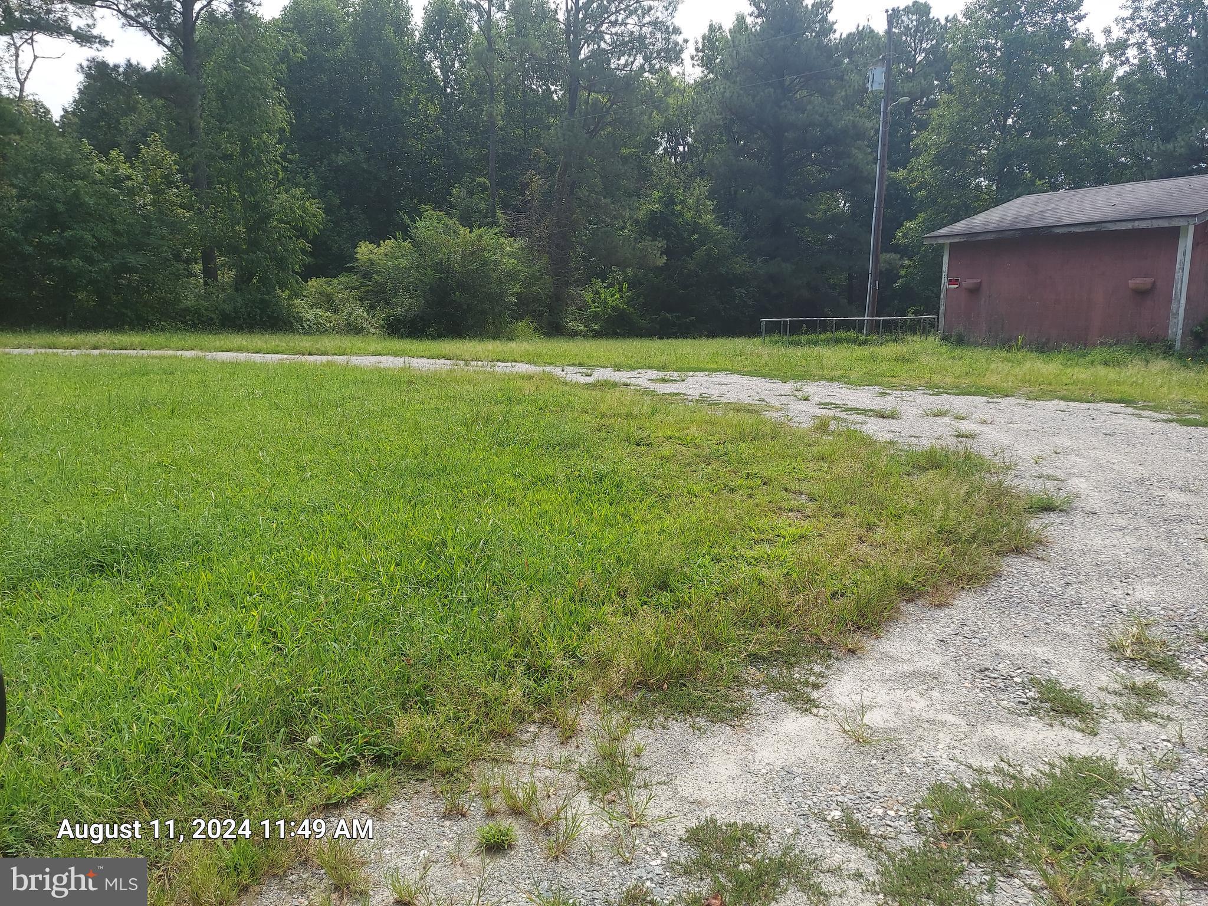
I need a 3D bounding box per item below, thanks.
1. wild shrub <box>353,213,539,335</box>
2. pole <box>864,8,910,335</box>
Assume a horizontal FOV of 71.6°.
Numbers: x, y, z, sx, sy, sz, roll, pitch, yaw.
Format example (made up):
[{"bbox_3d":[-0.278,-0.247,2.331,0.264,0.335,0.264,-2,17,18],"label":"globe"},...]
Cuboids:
[{"bbox_3d":[-5.030,-6.004,27.554,6.100,4.200,4.500,-3,11,-10],"label":"wild shrub"},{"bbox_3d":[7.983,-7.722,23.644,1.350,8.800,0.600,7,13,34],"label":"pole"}]

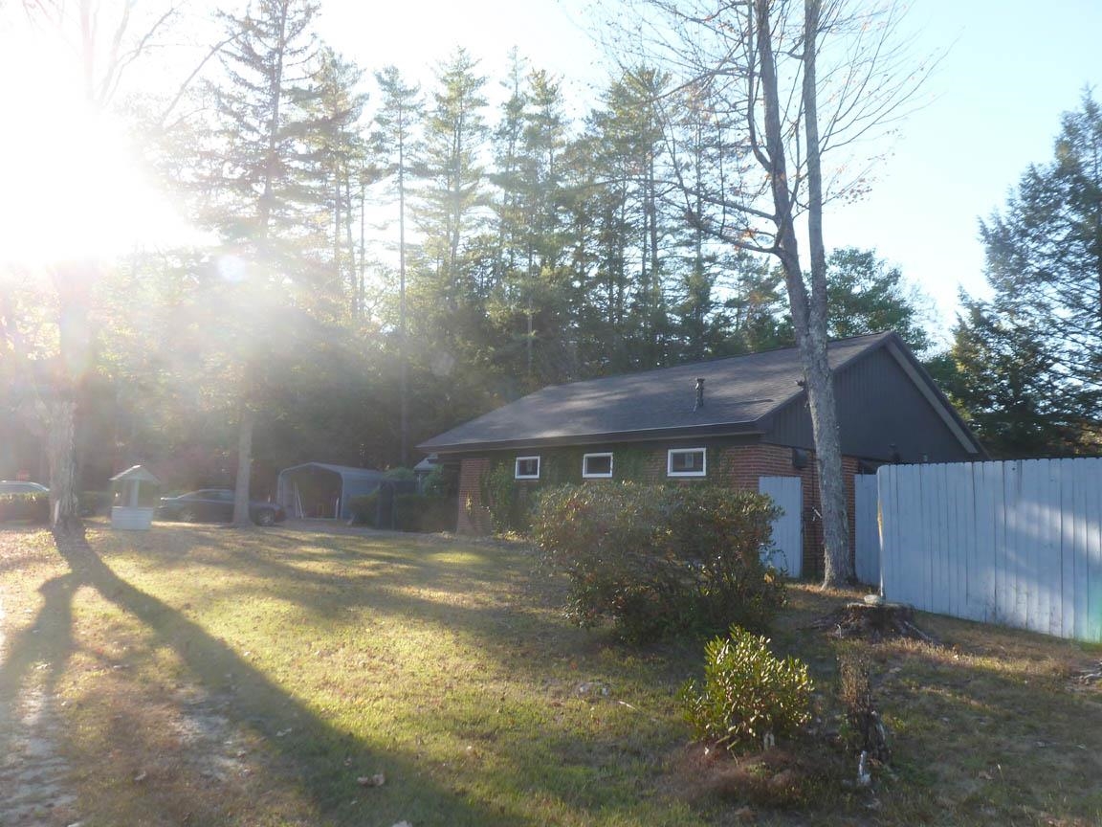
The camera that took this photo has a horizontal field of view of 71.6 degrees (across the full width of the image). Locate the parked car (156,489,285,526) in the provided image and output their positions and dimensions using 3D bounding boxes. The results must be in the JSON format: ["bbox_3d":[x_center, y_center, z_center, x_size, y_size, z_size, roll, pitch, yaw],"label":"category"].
[{"bbox_3d":[-13.501,3.813,31.300,4.800,1.450,1.850,7,-9,-35],"label":"parked car"}]

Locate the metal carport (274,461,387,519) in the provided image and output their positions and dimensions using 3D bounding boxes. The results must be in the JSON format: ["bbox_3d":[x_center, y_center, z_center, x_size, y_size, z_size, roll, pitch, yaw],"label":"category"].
[{"bbox_3d":[-11.162,4.248,41.521,3.750,2.820,6.200,0,-7,16],"label":"metal carport"}]

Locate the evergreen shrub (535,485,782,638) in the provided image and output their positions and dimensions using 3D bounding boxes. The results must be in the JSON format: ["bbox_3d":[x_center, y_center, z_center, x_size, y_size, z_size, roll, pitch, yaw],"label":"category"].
[{"bbox_3d":[1.111,1.451,7.750,2.500,1.470,2.000,1,-7,8],"label":"evergreen shrub"}]

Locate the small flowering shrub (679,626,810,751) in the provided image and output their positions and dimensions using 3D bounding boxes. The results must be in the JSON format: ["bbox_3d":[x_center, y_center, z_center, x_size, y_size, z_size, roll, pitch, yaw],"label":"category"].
[{"bbox_3d":[1.101,1.513,4.300,0.740,0.650,0.700,0,-7,14],"label":"small flowering shrub"}]

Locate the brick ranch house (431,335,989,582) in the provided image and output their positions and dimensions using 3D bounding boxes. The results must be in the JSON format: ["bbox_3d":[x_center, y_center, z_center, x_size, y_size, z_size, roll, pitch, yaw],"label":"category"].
[{"bbox_3d":[3.757,1.226,21.788,10.100,5.350,12.200,8,-9,-39],"label":"brick ranch house"}]

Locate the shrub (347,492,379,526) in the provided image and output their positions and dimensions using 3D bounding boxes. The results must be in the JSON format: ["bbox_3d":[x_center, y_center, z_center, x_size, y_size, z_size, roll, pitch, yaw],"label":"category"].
[{"bbox_3d":[-7.110,3.656,28.900,1.200,1.260,1.200,4,-7,-14],"label":"shrub"}]

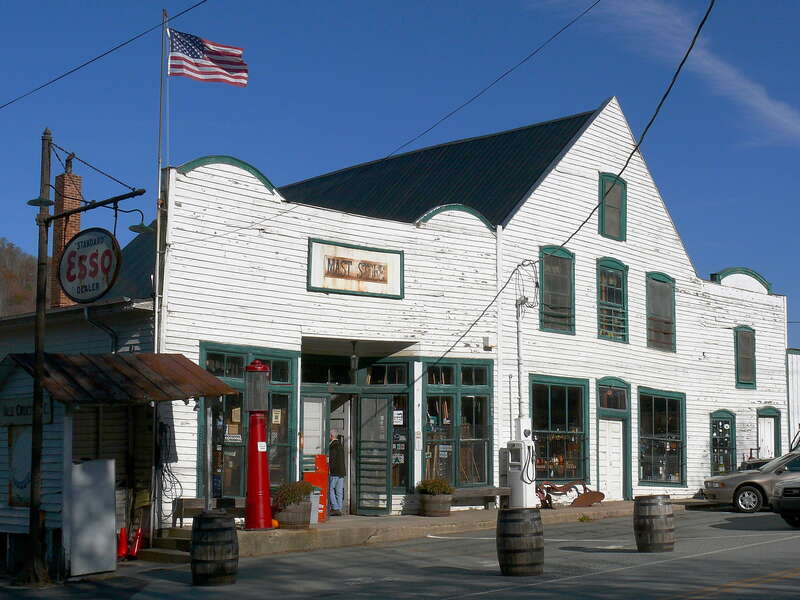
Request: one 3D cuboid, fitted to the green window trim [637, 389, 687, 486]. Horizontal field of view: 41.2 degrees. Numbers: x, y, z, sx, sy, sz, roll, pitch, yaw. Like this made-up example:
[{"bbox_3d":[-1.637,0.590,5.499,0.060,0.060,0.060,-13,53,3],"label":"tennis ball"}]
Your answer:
[{"bbox_3d":[6.950,3.645,27.983,2.150,2.500,0.200,7,-10,-41],"label":"green window trim"}]

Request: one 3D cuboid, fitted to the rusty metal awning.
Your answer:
[{"bbox_3d":[-4.174,1.197,16.373,3.000,0.880,2.000,7,-10,-41],"label":"rusty metal awning"}]

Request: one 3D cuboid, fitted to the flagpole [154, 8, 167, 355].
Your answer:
[{"bbox_3d":[-4.404,-0.544,19.380,0.100,9.910,0.100,6,-9,-41],"label":"flagpole"}]

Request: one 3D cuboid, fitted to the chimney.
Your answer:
[{"bbox_3d":[-8.660,-1.616,27.528,0.430,4.186,0.510,7,-10,-41],"label":"chimney"}]

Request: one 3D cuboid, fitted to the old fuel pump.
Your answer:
[{"bbox_3d":[-2.317,2.362,17.535,0.460,2.750,0.460,1,-8,0],"label":"old fuel pump"}]

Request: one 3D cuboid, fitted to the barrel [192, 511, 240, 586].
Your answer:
[{"bbox_3d":[-2.504,3.376,14.454,0.650,0.920,0.650,1,-7,-10],"label":"barrel"}]

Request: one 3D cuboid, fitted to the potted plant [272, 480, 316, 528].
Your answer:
[{"bbox_3d":[-1.754,3.387,17.683,0.700,0.780,0.700,1,-8,0],"label":"potted plant"}]

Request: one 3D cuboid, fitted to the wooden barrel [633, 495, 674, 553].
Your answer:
[{"bbox_3d":[4.160,3.658,17.452,0.650,0.890,0.650,-1,-7,13],"label":"wooden barrel"}]

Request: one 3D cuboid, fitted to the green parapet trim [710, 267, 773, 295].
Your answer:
[{"bbox_3d":[10.241,-0.636,31.532,3.100,0.680,0.350,7,-10,-41],"label":"green parapet trim"}]

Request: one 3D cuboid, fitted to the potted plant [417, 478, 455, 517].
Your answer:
[{"bbox_3d":[0.733,4.011,21.642,0.720,0.720,0.720,0,-7,2],"label":"potted plant"}]

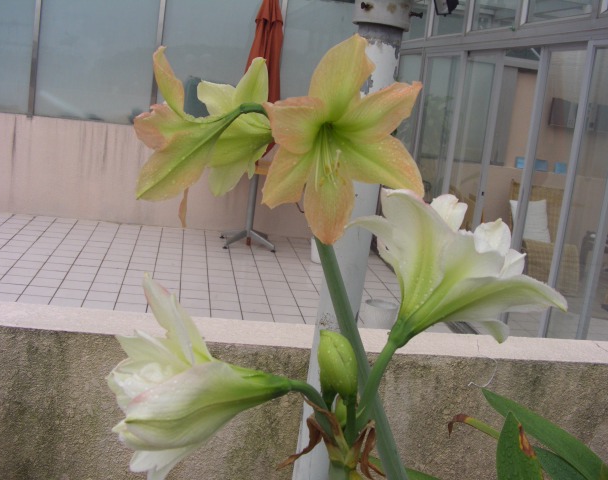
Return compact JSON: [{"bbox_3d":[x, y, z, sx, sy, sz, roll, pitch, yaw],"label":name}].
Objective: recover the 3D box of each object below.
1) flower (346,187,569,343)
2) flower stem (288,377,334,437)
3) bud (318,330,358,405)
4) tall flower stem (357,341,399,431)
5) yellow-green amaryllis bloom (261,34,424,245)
[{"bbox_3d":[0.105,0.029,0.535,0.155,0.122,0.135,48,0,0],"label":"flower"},{"bbox_3d":[0.006,0.128,0.540,0.053,0.021,0.013,52,0,0],"label":"flower stem"},{"bbox_3d":[0.026,0.095,0.530,0.029,0.054,0.029,-7,6,1],"label":"bud"},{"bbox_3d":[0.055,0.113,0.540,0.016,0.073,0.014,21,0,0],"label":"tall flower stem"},{"bbox_3d":[0.032,-0.082,0.575,0.145,0.172,0.090,6,13,-13],"label":"yellow-green amaryllis bloom"}]

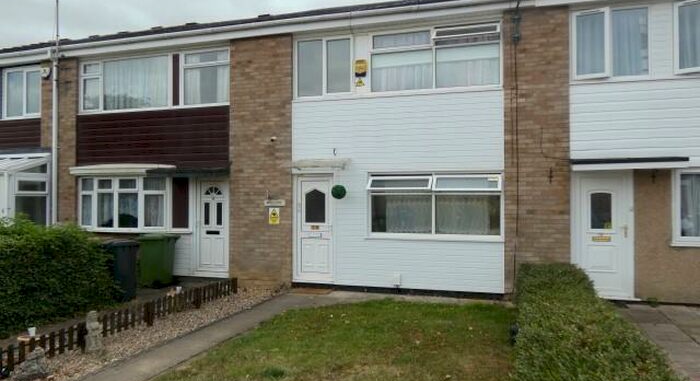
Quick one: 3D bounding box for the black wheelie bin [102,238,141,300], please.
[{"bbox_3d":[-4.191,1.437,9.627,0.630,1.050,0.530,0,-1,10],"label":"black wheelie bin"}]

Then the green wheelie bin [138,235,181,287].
[{"bbox_3d":[-3.823,1.380,10.530,0.690,1.040,0.550,0,-1,18],"label":"green wheelie bin"}]

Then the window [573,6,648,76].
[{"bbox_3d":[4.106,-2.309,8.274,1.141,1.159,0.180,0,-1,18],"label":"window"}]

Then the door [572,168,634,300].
[{"bbox_3d":[3.993,0.669,8.320,0.904,2.000,0.090,0,-1,18],"label":"door"}]

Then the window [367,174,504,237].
[{"bbox_3d":[1.451,0.248,9.084,2.301,1.132,0.130,0,-1,18],"label":"window"}]

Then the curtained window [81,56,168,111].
[{"bbox_3d":[-4.780,-2.251,11.150,2.310,1.141,0.100,0,-1,18],"label":"curtained window"}]

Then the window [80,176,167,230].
[{"bbox_3d":[-4.834,0.292,11.018,2.270,1.140,0.260,0,-1,18],"label":"window"}]

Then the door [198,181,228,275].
[{"bbox_3d":[-2.757,0.751,10.701,0.728,1.948,0.090,0,-1,18],"label":"door"}]

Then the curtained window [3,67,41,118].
[{"bbox_3d":[-7.671,-2.278,12.356,1.184,1.137,0.100,0,-1,18],"label":"curtained window"}]

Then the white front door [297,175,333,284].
[{"bbox_3d":[-0.656,0.729,10.019,0.750,2.034,0.090,0,-1,18],"label":"white front door"}]

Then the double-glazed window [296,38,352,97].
[{"bbox_3d":[-0.488,-2.332,10.025,1.156,1.092,0.100,0,-1,18],"label":"double-glazed window"}]

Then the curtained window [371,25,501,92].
[{"bbox_3d":[1.450,-2.276,9.139,2.310,1.159,0.130,0,-1,18],"label":"curtained window"}]

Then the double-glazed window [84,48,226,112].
[{"bbox_3d":[-4.214,-2.290,11.234,3.824,1.114,0.100,0,-1,18],"label":"double-glazed window"}]

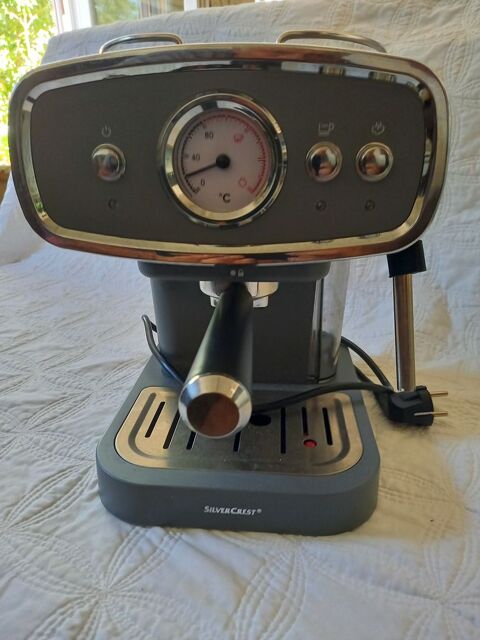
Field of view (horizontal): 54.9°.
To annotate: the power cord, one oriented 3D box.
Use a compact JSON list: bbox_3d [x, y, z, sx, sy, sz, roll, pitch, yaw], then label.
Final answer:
[{"bbox_3d":[0.043,0.043,0.482,0.303,0.076,0.176,1,21,5],"label":"power cord"}]

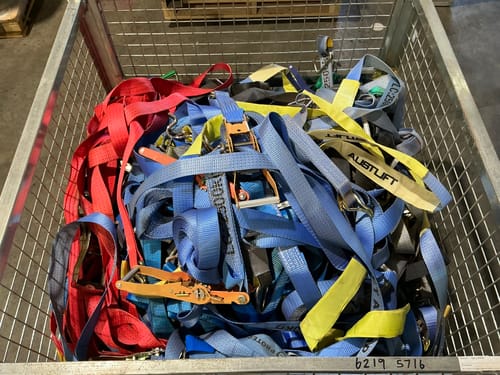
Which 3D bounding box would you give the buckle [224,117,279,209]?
[{"bbox_3d":[-0.007,-0.072,1.062,0.095,0.060,0.313,-10,56,-6],"label":"buckle"}]

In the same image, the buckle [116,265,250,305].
[{"bbox_3d":[-0.162,0.235,1.000,0.325,0.050,0.085,7,51,9],"label":"buckle"}]

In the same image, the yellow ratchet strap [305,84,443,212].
[{"bbox_3d":[0.346,-0.125,1.205,0.175,0.110,0.460,-34,63,-19],"label":"yellow ratchet strap"}]

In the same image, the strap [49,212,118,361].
[{"bbox_3d":[-0.400,0.246,0.995,0.165,0.090,0.350,-11,58,-6],"label":"strap"}]

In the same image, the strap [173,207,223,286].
[{"bbox_3d":[-0.127,0.143,0.980,0.060,0.160,0.145,-6,56,-24],"label":"strap"}]

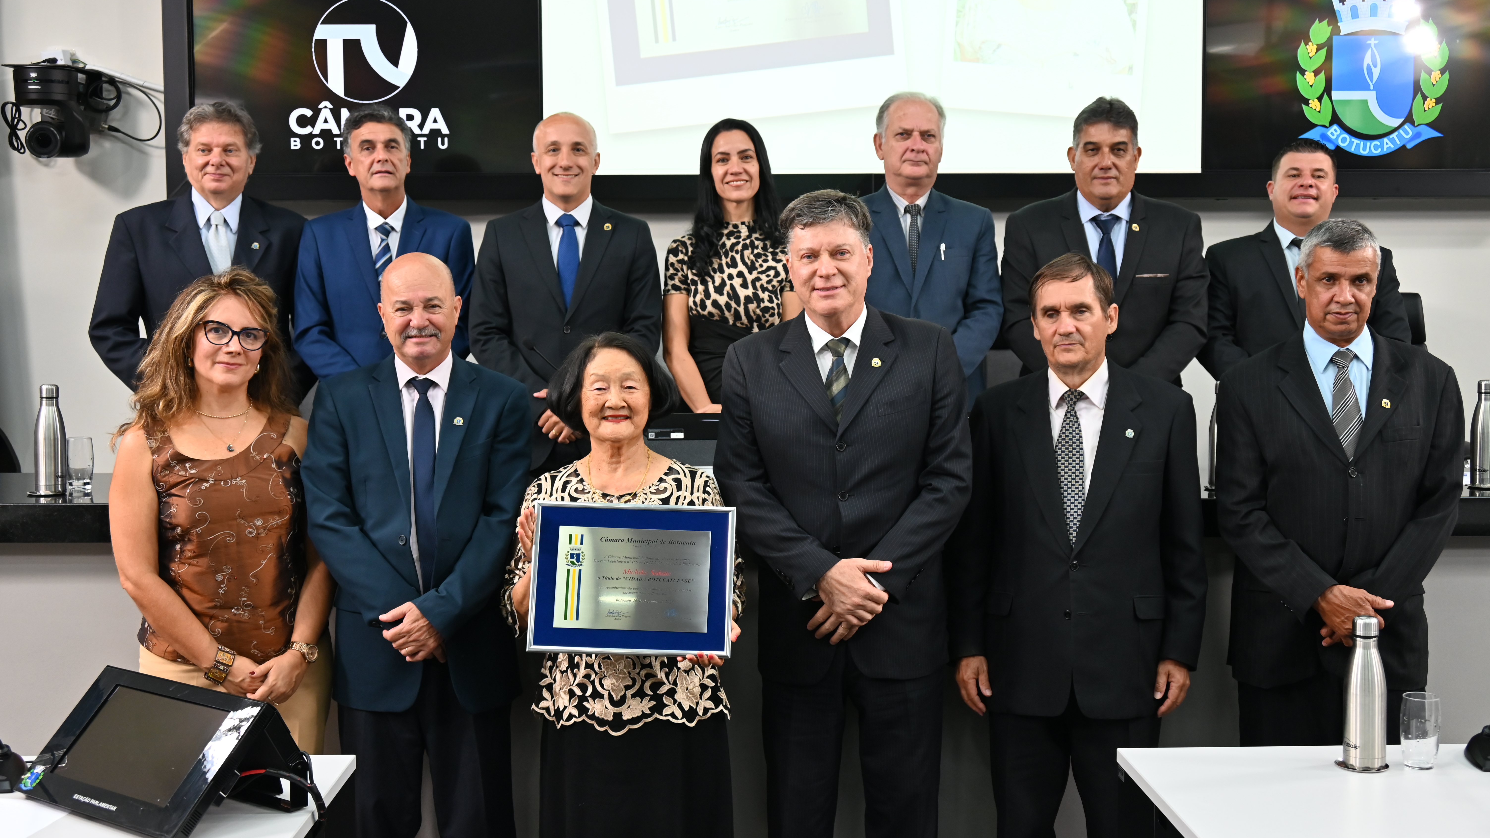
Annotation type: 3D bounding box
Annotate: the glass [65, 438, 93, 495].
[{"bbox_3d":[-1.520,0.106,3.881,0.067,0.123,0.067,0,4,-1],"label":"glass"}]

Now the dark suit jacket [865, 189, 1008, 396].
[{"bbox_3d":[0.446,-0.248,4.625,0.530,0.770,0.300,0,4,3],"label":"dark suit jacket"}]

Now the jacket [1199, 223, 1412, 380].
[{"bbox_3d":[1.522,-0.161,4.645,0.570,0.760,0.310,1,4,18],"label":"jacket"}]

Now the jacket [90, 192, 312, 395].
[{"bbox_3d":[-1.454,-0.230,4.605,0.610,0.770,0.320,-1,4,-13],"label":"jacket"}]

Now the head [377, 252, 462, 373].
[{"bbox_3d":[-0.677,-0.222,3.530,0.175,0.250,0.215,-1,4,-7],"label":"head"}]

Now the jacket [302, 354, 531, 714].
[{"bbox_3d":[-0.698,0.241,3.645,0.485,0.750,0.310,-1,4,-7],"label":"jacket"}]

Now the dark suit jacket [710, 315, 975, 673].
[{"bbox_3d":[0.196,0.156,3.387,0.510,0.754,0.350,0,4,2],"label":"dark suit jacket"}]

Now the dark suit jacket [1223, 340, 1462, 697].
[{"bbox_3d":[1.194,0.191,3.426,0.495,0.726,0.350,0,4,8],"label":"dark suit jacket"}]

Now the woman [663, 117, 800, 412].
[{"bbox_3d":[-0.025,0.036,4.598,0.420,1.691,0.340,0,4,-2],"label":"woman"}]

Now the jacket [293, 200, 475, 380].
[{"bbox_3d":[-0.966,-0.216,4.587,0.488,0.750,0.340,-1,4,-8],"label":"jacket"}]

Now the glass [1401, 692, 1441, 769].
[{"bbox_3d":[1.150,0.531,2.889,0.069,0.119,0.069,0,4,-1],"label":"glass"}]

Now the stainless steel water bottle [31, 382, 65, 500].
[{"bbox_3d":[-1.647,0.050,4.011,0.075,0.257,0.075,0,4,0],"label":"stainless steel water bottle"}]

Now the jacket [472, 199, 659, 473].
[{"bbox_3d":[-0.482,-0.214,4.595,0.520,0.750,0.340,-1,4,-6],"label":"jacket"}]

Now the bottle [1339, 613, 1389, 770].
[{"bbox_3d":[1.072,0.471,2.932,0.075,0.257,0.075,0,4,0],"label":"bottle"}]

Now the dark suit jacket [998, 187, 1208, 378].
[{"bbox_3d":[0.976,-0.239,4.625,0.565,0.770,0.310,0,4,10],"label":"dark suit jacket"}]

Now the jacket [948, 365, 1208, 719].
[{"bbox_3d":[0.716,0.256,3.664,0.540,0.740,0.290,0,4,8],"label":"jacket"}]

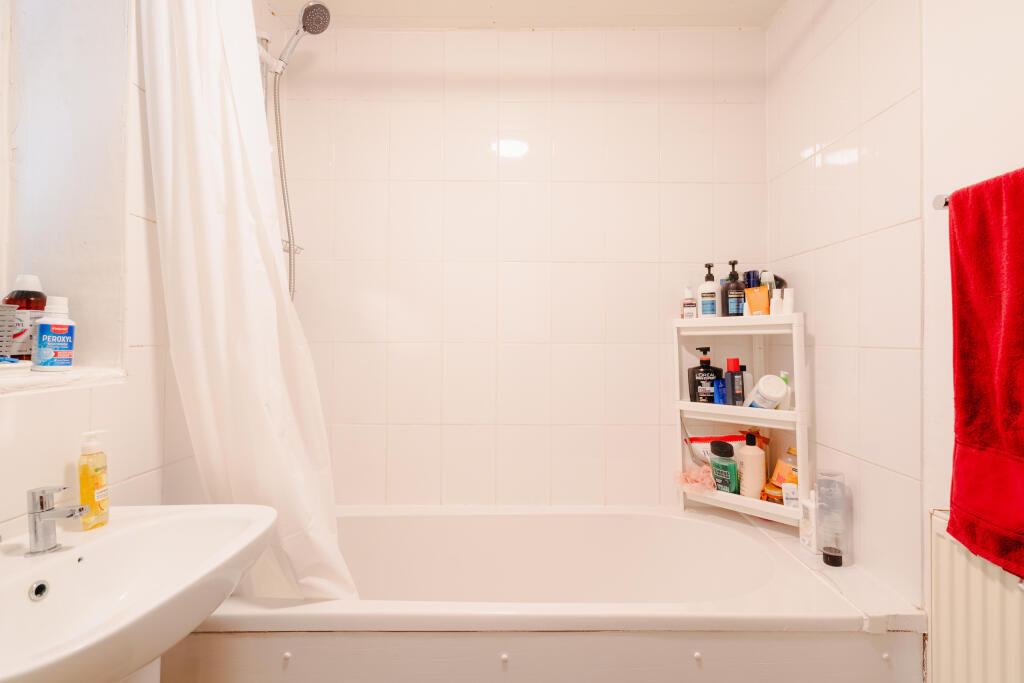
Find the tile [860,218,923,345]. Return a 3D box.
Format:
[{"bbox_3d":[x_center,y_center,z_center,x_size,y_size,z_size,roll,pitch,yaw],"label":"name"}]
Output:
[{"bbox_3d":[0.966,-0.136,1.162,0.010,0.303,0.189,0,-1,0],"label":"tile"}]

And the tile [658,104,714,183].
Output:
[{"bbox_3d":[0.653,-0.744,1.710,0.200,0.300,0.010,0,-1,-1],"label":"tile"}]

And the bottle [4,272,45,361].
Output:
[{"bbox_3d":[-1.005,-0.048,0.940,0.064,0.180,0.064,0,0,-24],"label":"bottle"}]

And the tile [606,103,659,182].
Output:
[{"bbox_3d":[0.451,-0.746,1.708,0.200,0.300,0.010,0,-1,-1],"label":"tile"}]

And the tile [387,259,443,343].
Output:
[{"bbox_3d":[-0.354,-0.144,1.683,0.199,0.298,0.010,0,0,0],"label":"tile"}]

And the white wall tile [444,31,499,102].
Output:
[{"bbox_3d":[-0.150,-1.022,1.691,0.199,0.262,0.010,0,0,0],"label":"white wall tile"}]

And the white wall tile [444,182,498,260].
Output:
[{"bbox_3d":[-0.153,-0.442,1.687,0.199,0.298,0.010,0,0,0],"label":"white wall tile"}]

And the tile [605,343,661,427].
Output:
[{"bbox_3d":[0.451,0.161,1.713,0.202,0.303,0.010,0,-1,0],"label":"tile"}]

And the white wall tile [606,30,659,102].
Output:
[{"bbox_3d":[0.458,-1.044,1.730,0.202,0.271,0.010,0,-1,0],"label":"white wall tile"}]

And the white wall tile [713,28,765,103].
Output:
[{"bbox_3d":[0.856,-1.034,1.718,0.200,0.278,0.010,0,-1,-1],"label":"white wall tile"}]

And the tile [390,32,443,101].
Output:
[{"bbox_3d":[-0.354,-1.035,1.708,0.201,0.260,0.014,0,0,0],"label":"tile"}]

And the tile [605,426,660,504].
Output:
[{"bbox_3d":[0.449,0.459,1.709,0.202,0.291,0.010,0,-1,0],"label":"tile"}]

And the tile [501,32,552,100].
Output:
[{"bbox_3d":[0.050,-1.021,1.692,0.199,0.262,0.010,0,0,0],"label":"tile"}]

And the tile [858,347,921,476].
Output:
[{"bbox_3d":[0.958,0.164,1.151,0.014,0.300,0.188,0,0,0],"label":"tile"}]

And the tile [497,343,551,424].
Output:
[{"bbox_3d":[0.043,0.158,1.712,0.202,0.303,0.010,0,-1,0],"label":"tile"}]

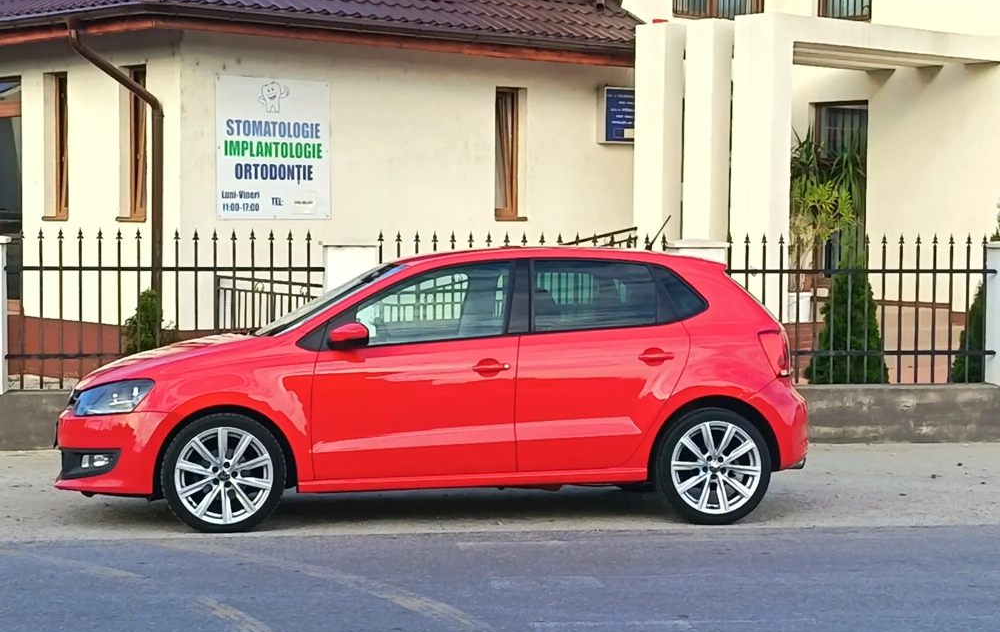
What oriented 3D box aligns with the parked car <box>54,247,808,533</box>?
[{"bbox_3d":[-0.325,0.287,9.870,3.970,1.445,1.700,0,4,-10],"label":"parked car"}]

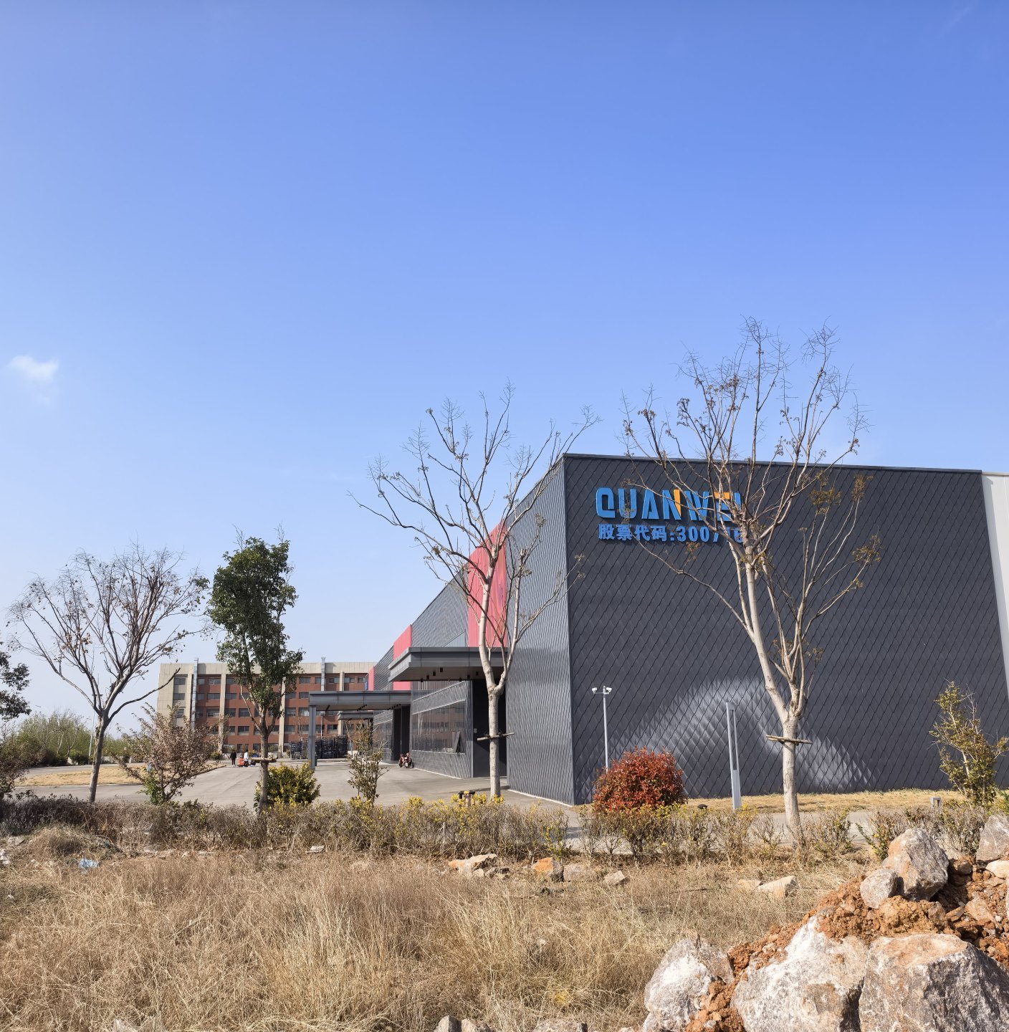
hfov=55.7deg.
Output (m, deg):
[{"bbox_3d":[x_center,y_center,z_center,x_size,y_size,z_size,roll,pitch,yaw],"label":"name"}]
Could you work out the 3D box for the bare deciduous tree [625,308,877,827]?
[{"bbox_3d":[4.089,0.870,15.282,4.190,8.630,3.980,-4,-14,15],"label":"bare deciduous tree"}]

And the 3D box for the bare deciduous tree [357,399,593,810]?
[{"bbox_3d":[-0.485,1.601,17.398,4.410,8.370,4.190,-1,-13,-2],"label":"bare deciduous tree"}]

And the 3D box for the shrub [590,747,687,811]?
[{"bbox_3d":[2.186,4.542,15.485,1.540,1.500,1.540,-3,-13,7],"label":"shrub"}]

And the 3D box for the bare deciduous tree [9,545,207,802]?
[{"bbox_3d":[-9.015,3.792,21.467,4.510,6.430,4.290,5,-14,-22],"label":"bare deciduous tree"}]

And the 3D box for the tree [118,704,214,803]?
[{"bbox_3d":[-7.100,5.310,19.969,2.110,2.690,2.000,4,-14,-19],"label":"tree"}]

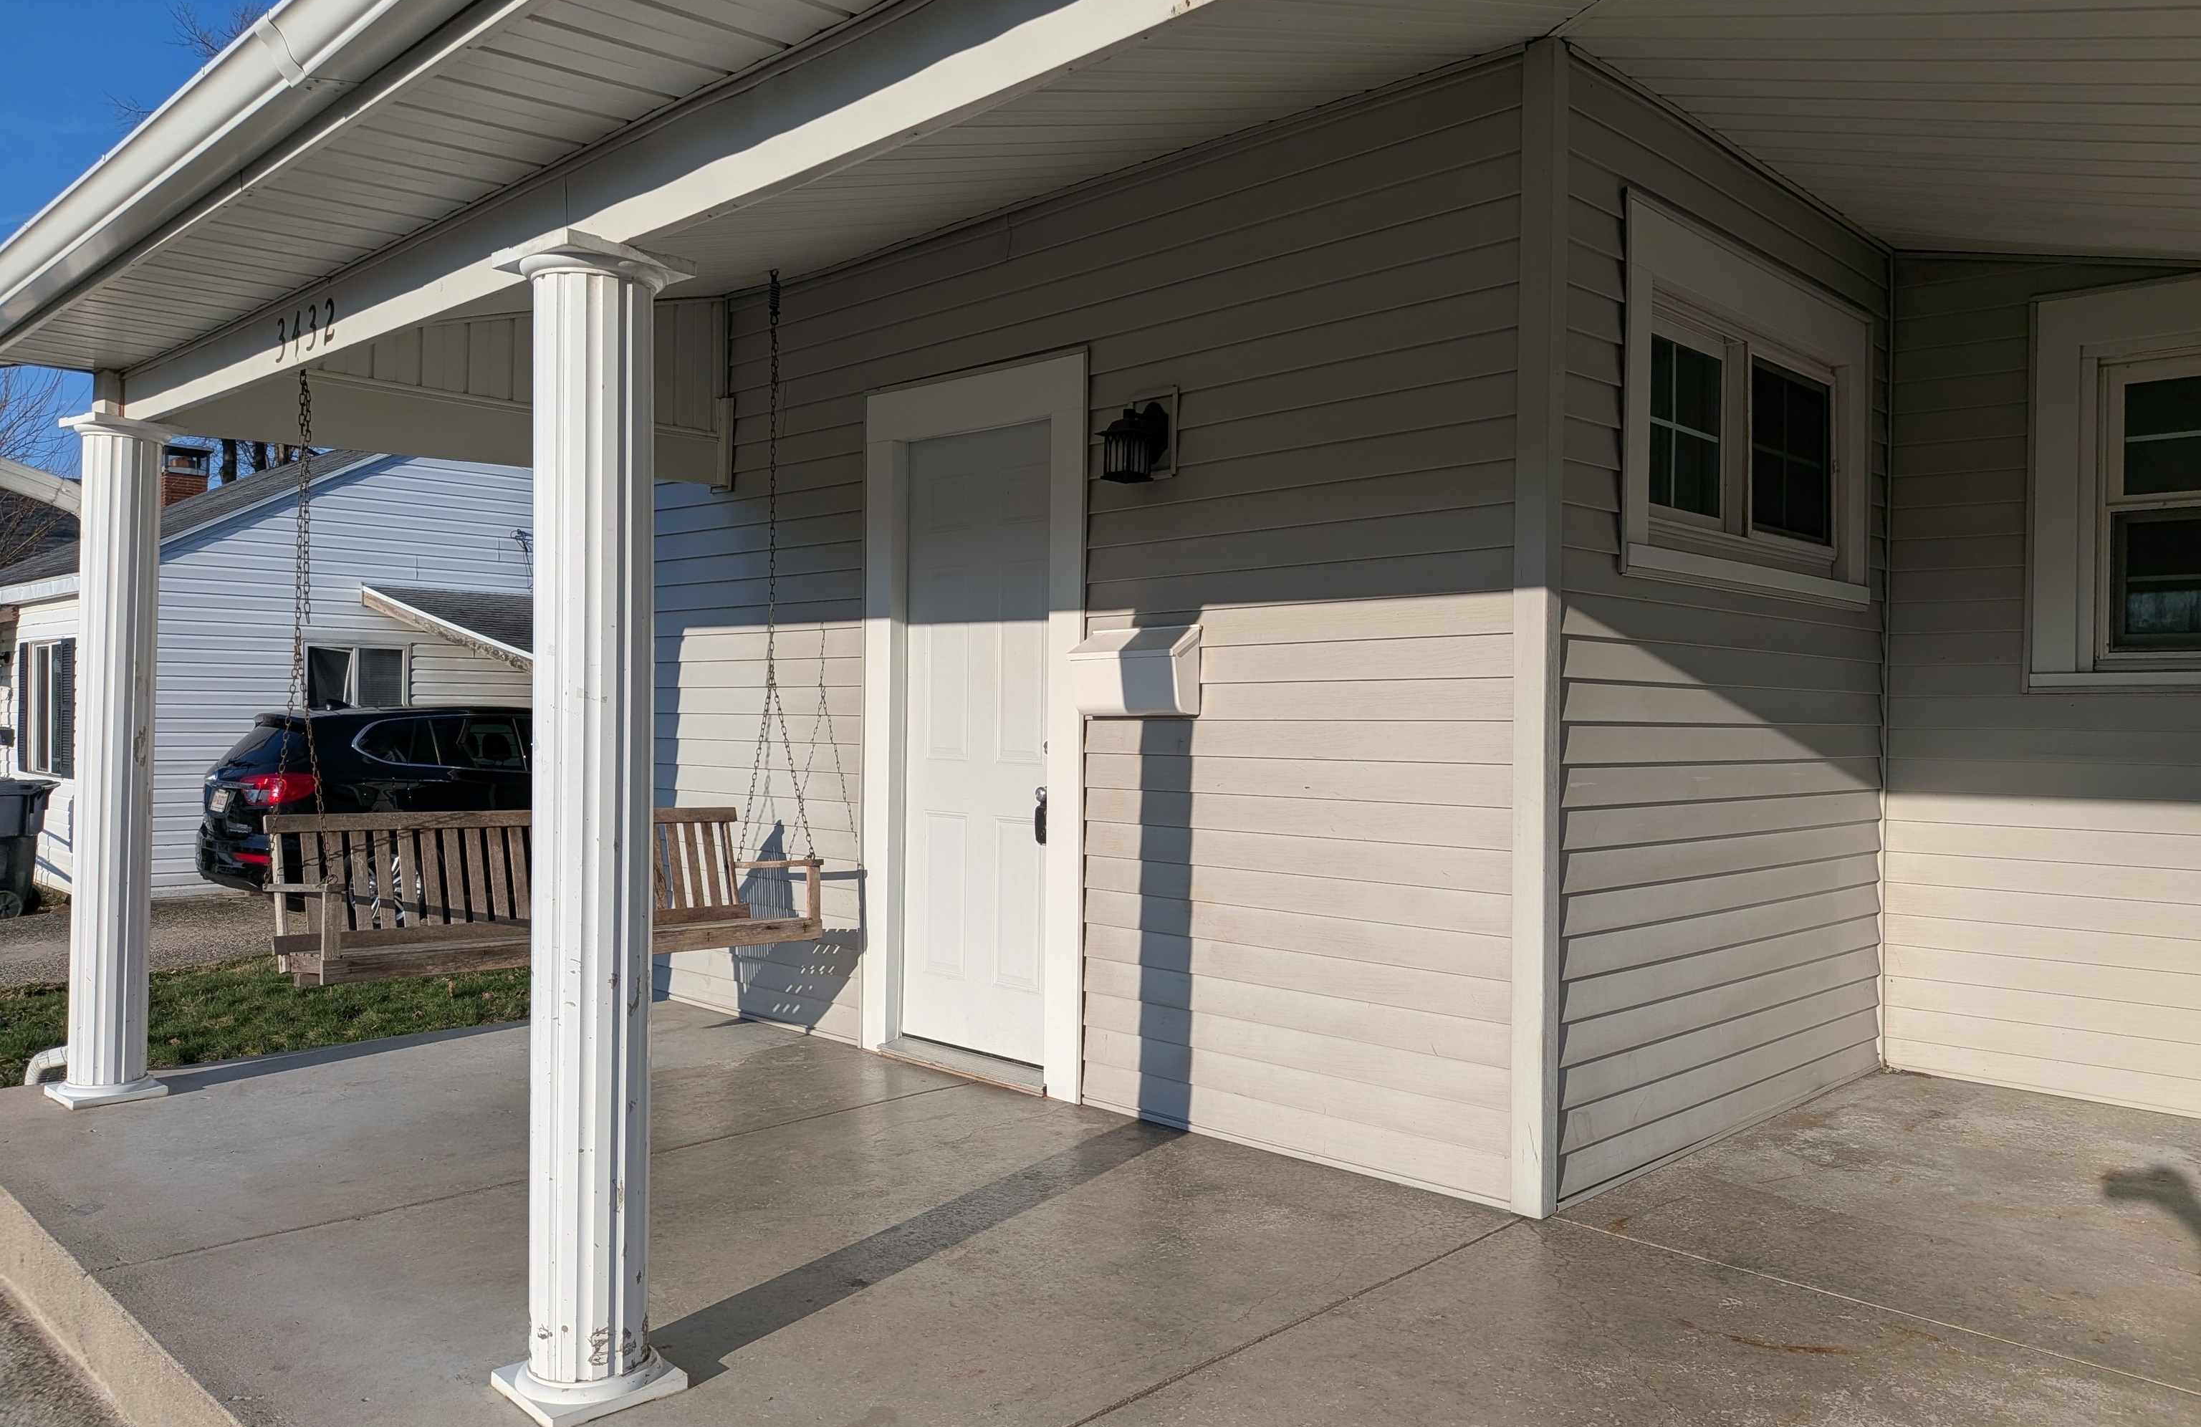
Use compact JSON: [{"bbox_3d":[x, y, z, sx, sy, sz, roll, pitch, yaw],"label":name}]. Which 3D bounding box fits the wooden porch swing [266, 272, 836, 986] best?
[{"bbox_3d":[-1.653,-0.397,4.719,0.551,2.272,1.564,0,-1,45],"label":"wooden porch swing"}]

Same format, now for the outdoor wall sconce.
[{"bbox_3d":[0.093,-0.756,4.223,0.120,0.233,0.185,0,-1,45],"label":"outdoor wall sconce"}]

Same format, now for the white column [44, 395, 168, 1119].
[{"bbox_3d":[-2.933,0.140,4.522,0.240,1.960,0.240,0,-1,45],"label":"white column"}]

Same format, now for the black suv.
[{"bbox_3d":[-5.244,0.814,13.399,1.840,1.690,4.670,0,-1,45],"label":"black suv"}]

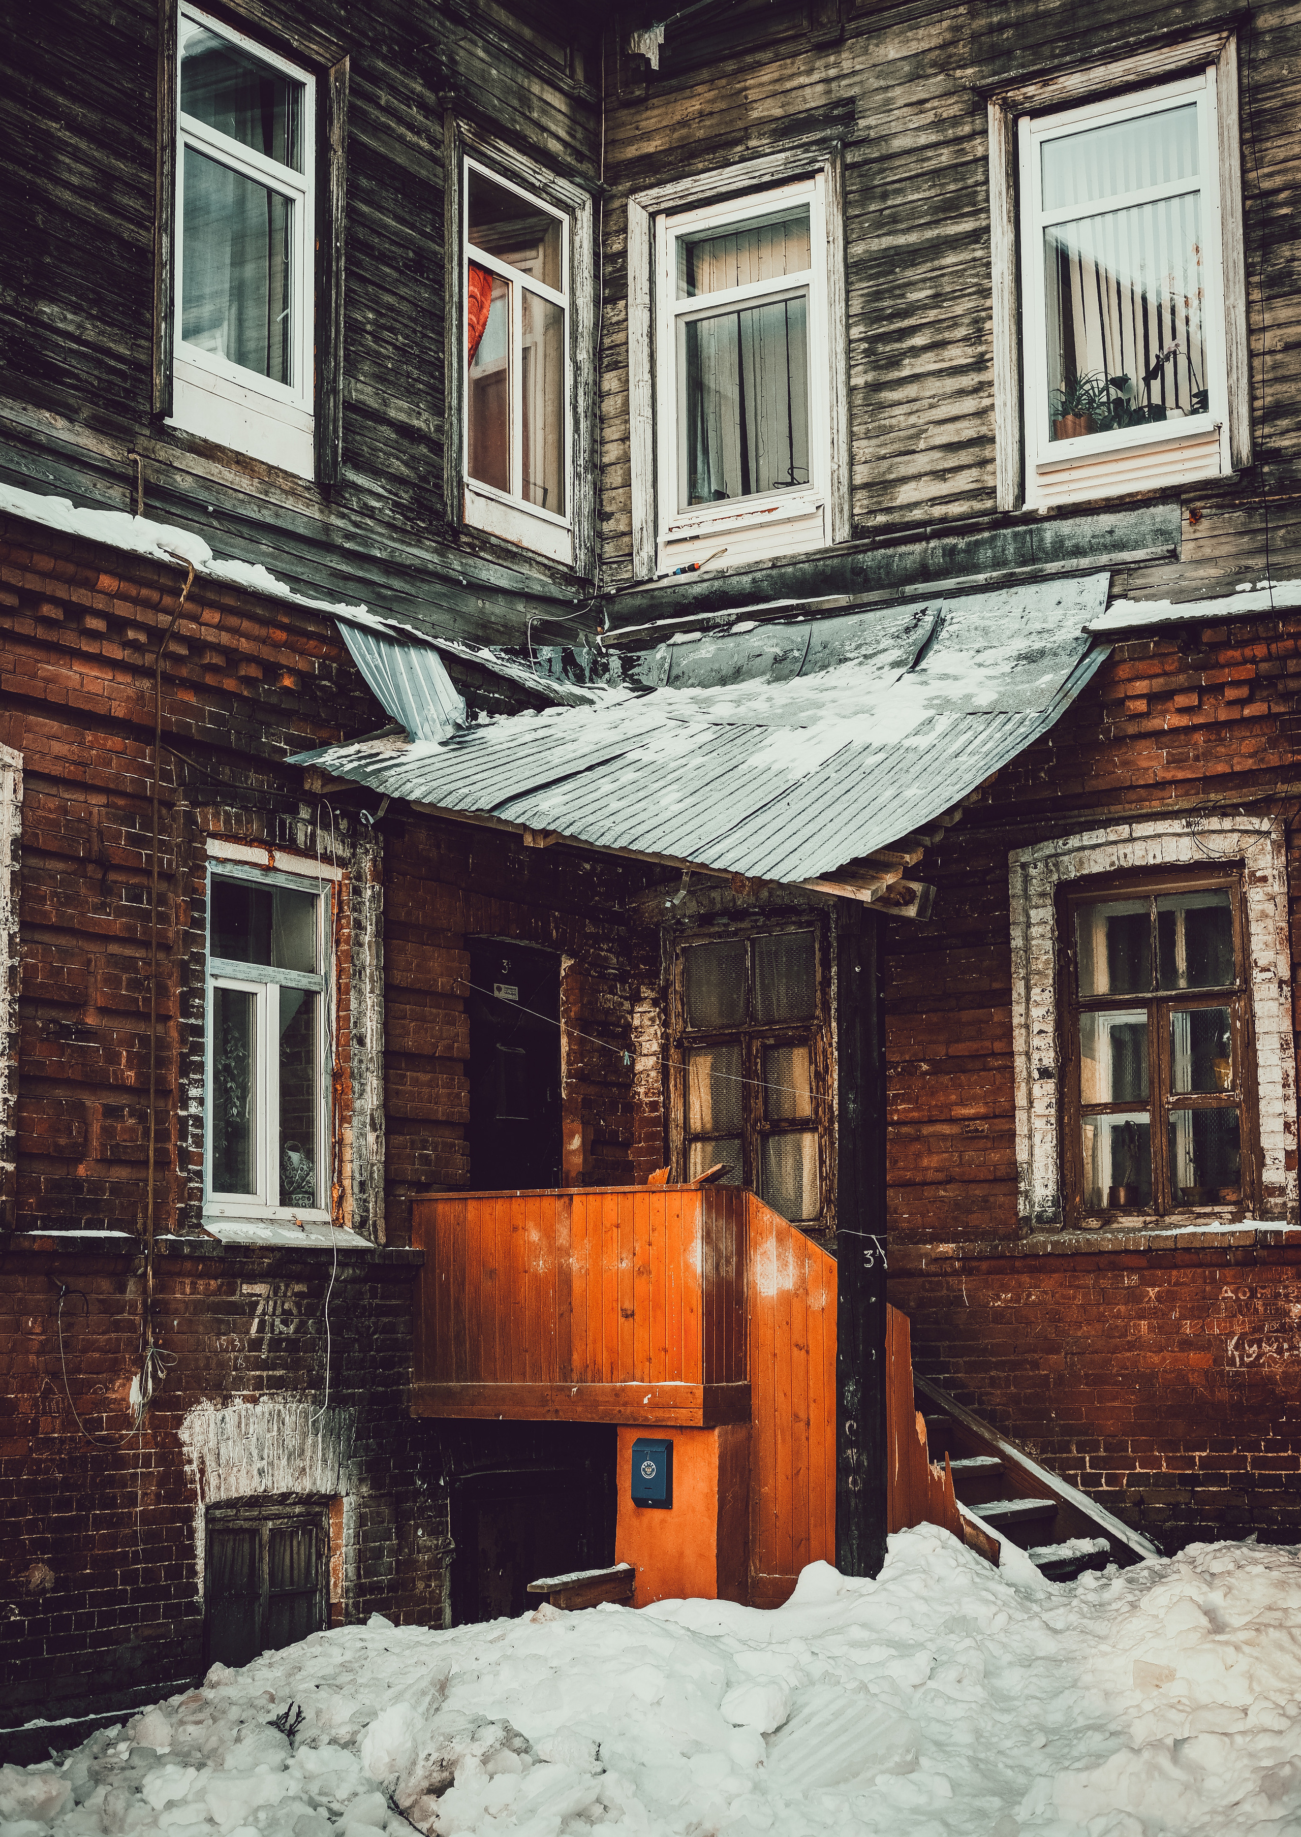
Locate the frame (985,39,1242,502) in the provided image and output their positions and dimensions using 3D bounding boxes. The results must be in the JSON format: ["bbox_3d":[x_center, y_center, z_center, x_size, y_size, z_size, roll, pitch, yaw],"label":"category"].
[{"bbox_3d":[2.396,-3.271,14.710,1.355,2.285,0.150,-6,-10,32],"label":"frame"}]

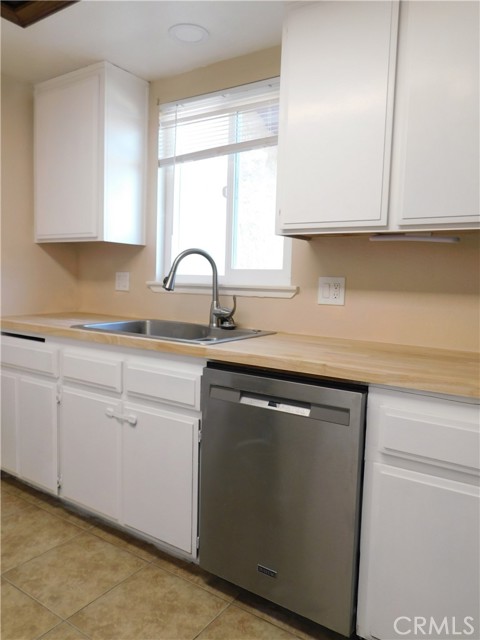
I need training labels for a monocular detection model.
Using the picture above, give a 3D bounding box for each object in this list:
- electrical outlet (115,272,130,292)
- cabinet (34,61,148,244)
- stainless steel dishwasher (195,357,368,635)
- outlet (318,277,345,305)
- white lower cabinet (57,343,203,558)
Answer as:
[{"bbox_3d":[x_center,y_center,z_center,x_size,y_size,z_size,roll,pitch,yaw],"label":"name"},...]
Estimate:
[{"bbox_3d":[-0.724,-0.234,2.829,0.118,0.116,0.010,5,6,34],"label":"electrical outlet"},{"bbox_3d":[-0.883,-0.903,2.708,0.617,0.910,0.310,5,6,34],"label":"cabinet"},{"bbox_3d":[0.279,0.566,1.829,0.606,0.830,0.615,5,6,34],"label":"stainless steel dishwasher"},{"bbox_3d":[0.405,-0.129,2.067,0.120,0.121,0.010,5,6,34],"label":"outlet"},{"bbox_3d":[-0.344,0.505,2.255,0.905,0.830,0.615,5,6,34],"label":"white lower cabinet"}]

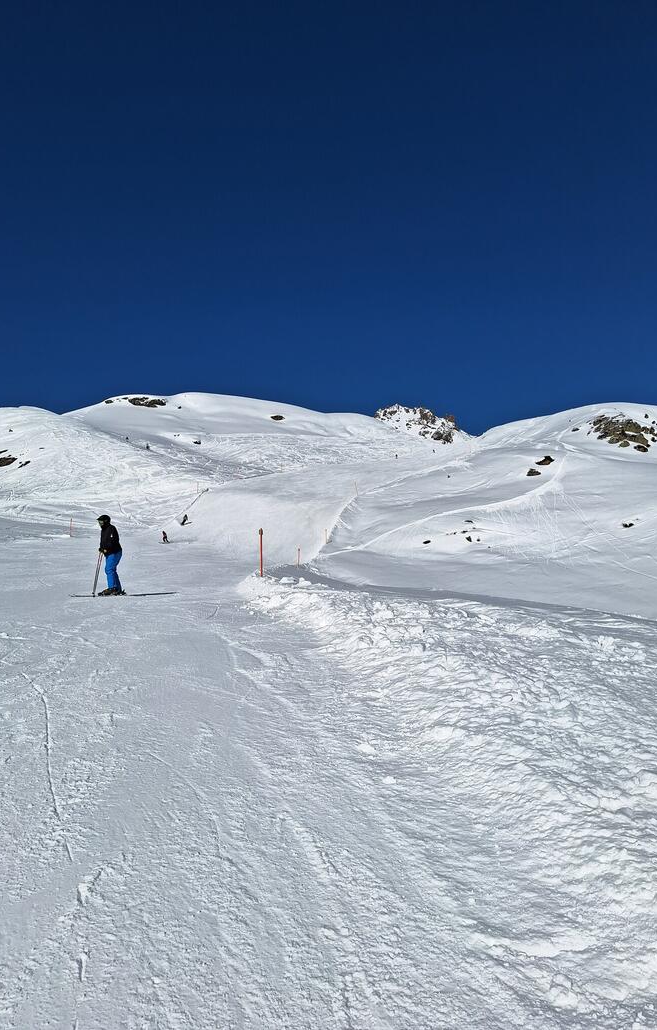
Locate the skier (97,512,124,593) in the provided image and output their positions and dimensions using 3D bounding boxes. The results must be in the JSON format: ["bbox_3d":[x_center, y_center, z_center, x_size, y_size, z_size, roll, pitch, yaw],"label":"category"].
[{"bbox_3d":[-4.780,0.875,15.000,0.620,1.750,0.560,0,0,-15],"label":"skier"}]

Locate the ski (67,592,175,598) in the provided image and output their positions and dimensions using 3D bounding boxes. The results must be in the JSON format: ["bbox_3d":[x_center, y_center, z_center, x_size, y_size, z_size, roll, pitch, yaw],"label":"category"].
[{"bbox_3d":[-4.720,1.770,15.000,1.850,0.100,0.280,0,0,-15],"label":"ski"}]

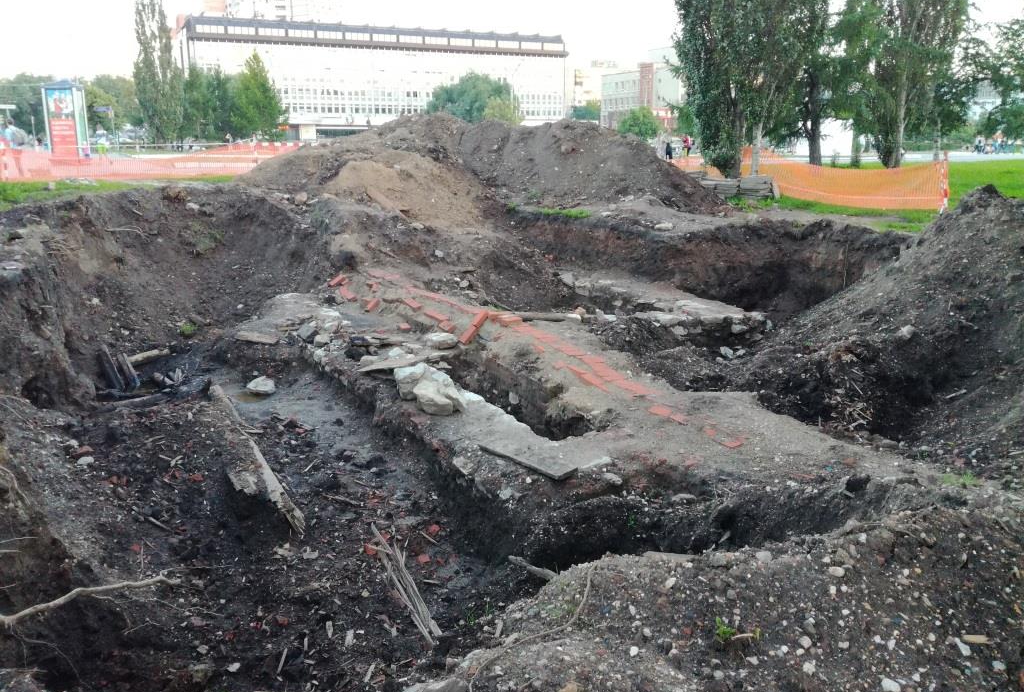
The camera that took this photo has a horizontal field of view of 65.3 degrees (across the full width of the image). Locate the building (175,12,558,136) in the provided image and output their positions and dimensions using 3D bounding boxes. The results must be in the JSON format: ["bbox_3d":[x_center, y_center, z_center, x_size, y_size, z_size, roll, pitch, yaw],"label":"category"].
[{"bbox_3d":[-29.490,-59.060,182.552,84.390,23.000,24.000,-7,17,-25],"label":"building"}]

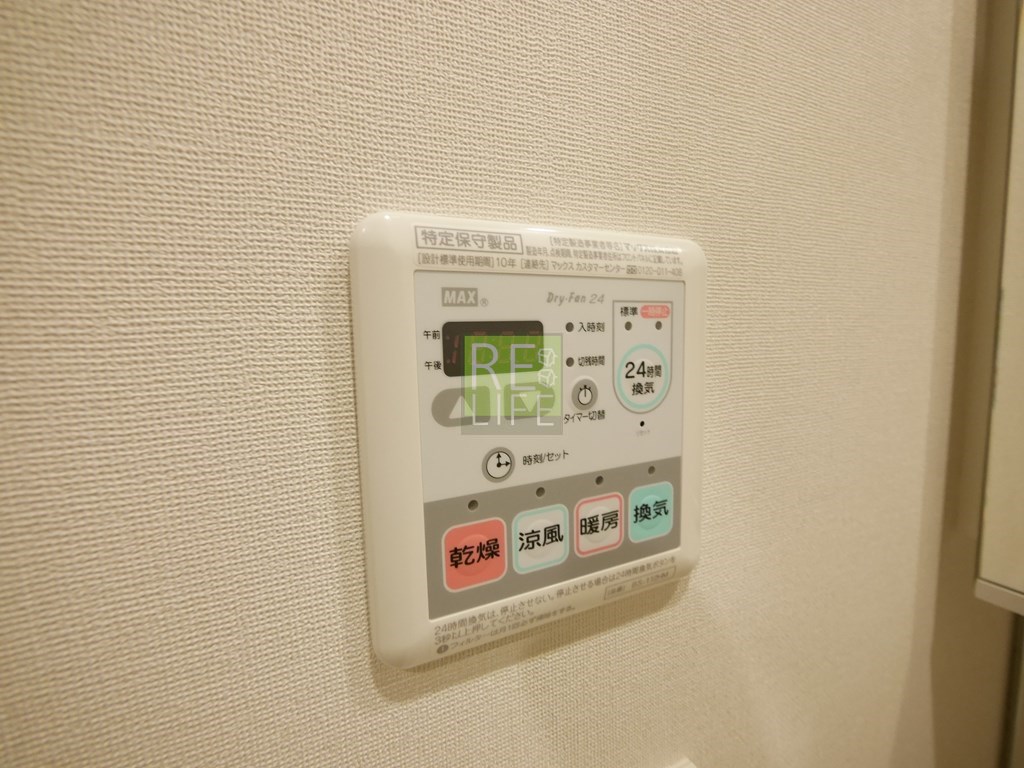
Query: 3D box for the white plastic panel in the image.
[{"bbox_3d":[0.015,0.014,0.130,0.117,0.122,0.014,-4,7,-23],"label":"white plastic panel"}]

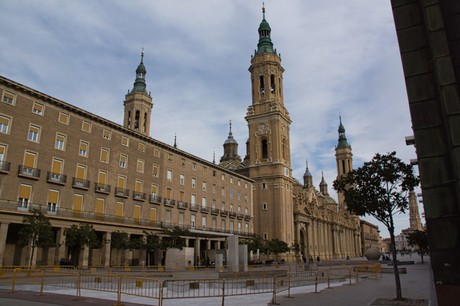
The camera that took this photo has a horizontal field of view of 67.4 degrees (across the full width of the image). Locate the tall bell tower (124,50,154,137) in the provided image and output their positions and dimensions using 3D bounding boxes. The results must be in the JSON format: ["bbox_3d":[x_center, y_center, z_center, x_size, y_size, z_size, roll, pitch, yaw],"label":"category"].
[{"bbox_3d":[-38.612,-3.572,141.210,11.700,90.600,11.700,-9,-19,29],"label":"tall bell tower"}]

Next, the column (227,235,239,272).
[{"bbox_3d":[0.353,10.717,36.873,1.000,3.700,0.820,-9,-19,29],"label":"column"}]

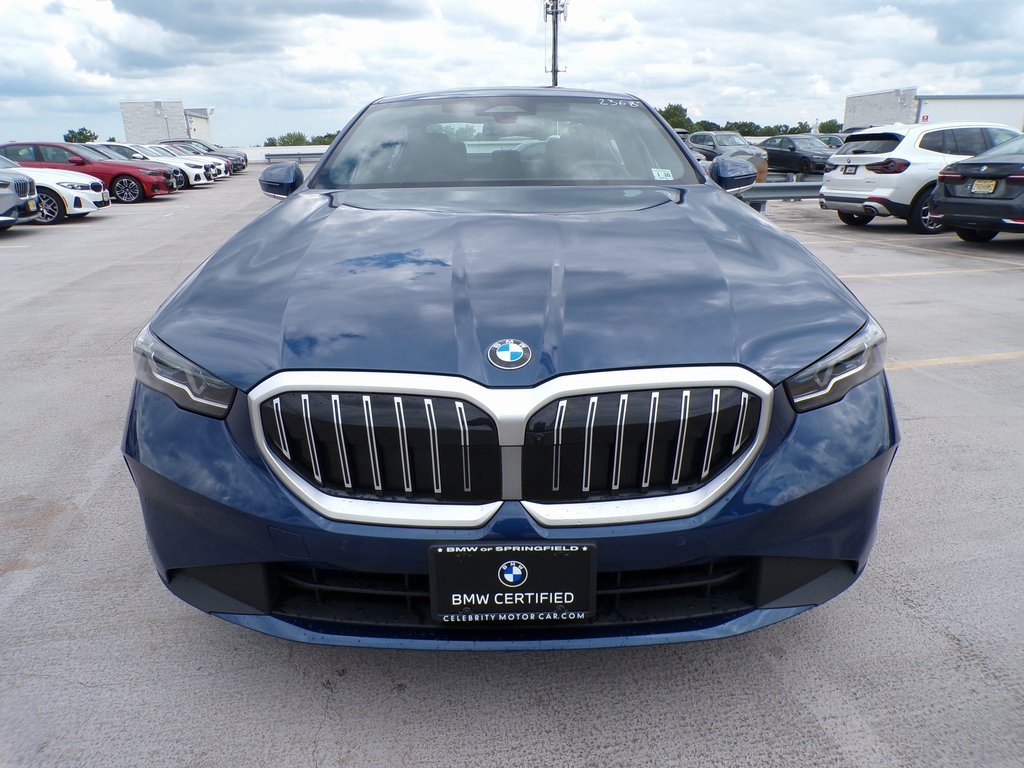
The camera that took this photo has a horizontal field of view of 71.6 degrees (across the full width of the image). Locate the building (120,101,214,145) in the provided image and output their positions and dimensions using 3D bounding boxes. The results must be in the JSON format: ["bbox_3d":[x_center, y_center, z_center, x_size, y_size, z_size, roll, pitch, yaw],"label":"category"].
[{"bbox_3d":[-21.506,-15.462,44.560,3.800,4.000,4.600,-4,19,-8],"label":"building"}]

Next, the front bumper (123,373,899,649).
[{"bbox_3d":[0.003,0.220,1.536,1.870,0.580,0.540,-1,18,0],"label":"front bumper"}]

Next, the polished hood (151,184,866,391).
[{"bbox_3d":[-0.011,-0.333,1.952,1.680,0.320,1.450,-1,19,0],"label":"polished hood"}]

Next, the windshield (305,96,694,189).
[{"bbox_3d":[-0.013,-1.046,3.077,1.540,0.460,0.860,-1,18,0],"label":"windshield"}]

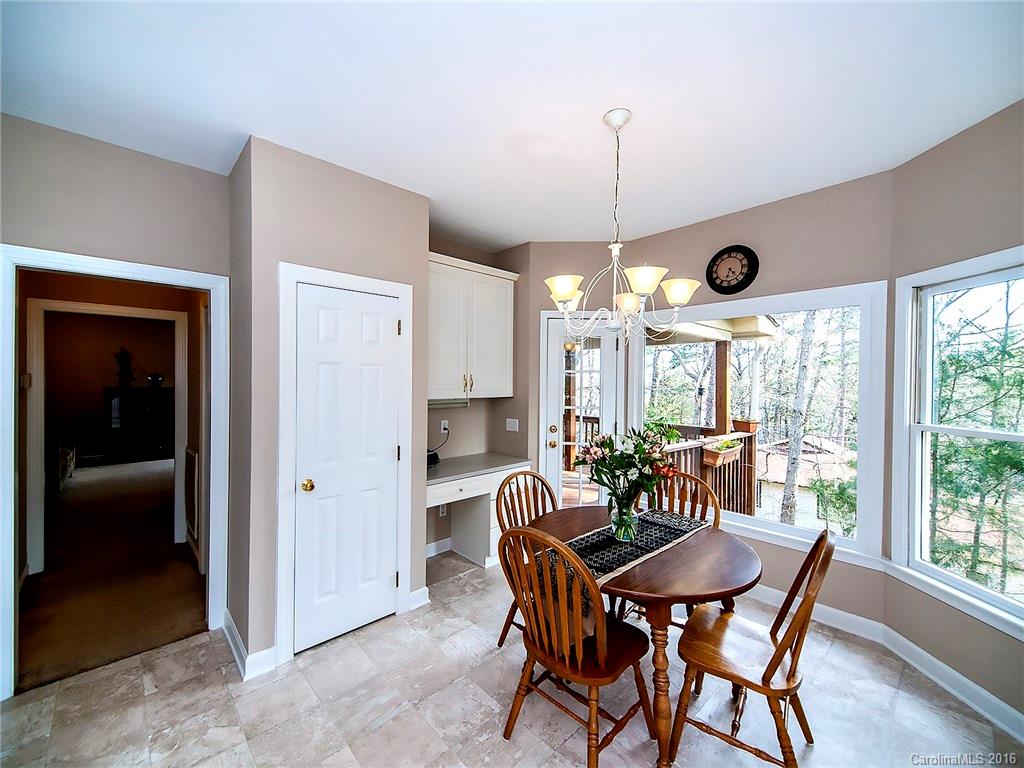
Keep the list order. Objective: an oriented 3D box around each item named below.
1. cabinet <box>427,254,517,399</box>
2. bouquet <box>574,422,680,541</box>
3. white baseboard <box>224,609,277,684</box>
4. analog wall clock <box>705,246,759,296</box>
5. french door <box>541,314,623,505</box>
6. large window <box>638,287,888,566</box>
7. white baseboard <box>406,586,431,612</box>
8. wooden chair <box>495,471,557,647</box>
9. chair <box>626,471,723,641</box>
[{"bbox_3d":[-0.459,-0.433,3.492,1.070,1.110,0.360,0,1,-44],"label":"cabinet"},{"bbox_3d":[0.561,0.470,2.034,0.500,0.550,0.450,1,0,0],"label":"bouquet"},{"bbox_3d":[-1.505,1.430,2.353,0.150,0.110,0.630,0,1,-44],"label":"white baseboard"},{"bbox_3d":[1.589,-0.829,3.003,0.050,0.355,0.355,0,1,-44],"label":"analog wall clock"},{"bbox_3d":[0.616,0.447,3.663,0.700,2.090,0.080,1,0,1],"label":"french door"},{"bbox_3d":[1.622,0.198,3.015,0.100,1.630,1.610,0,1,-44],"label":"large window"},{"bbox_3d":[-0.618,1.436,2.775,0.165,0.110,0.020,0,1,-44],"label":"white baseboard"},{"bbox_3d":[0.241,1.024,2.366,0.490,0.960,0.550,0,1,-41],"label":"wooden chair"},{"bbox_3d":[0.850,1.030,2.353,0.490,0.960,0.550,1,1,41],"label":"chair"}]

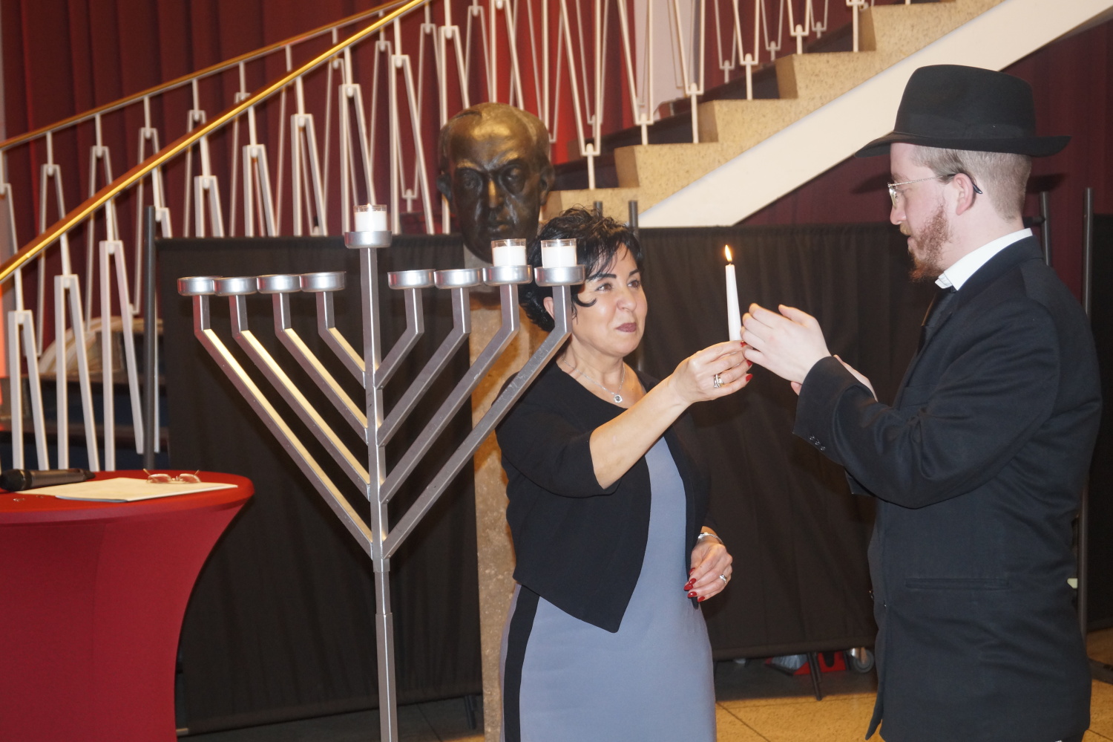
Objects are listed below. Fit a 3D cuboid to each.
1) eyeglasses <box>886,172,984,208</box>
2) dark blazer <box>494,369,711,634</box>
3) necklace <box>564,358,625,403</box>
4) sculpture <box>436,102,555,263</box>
[{"bbox_3d":[0.554,-0.262,2.705,0.130,0.038,0.136,-9,2,13],"label":"eyeglasses"},{"bbox_3d":[0.075,0.183,2.820,0.410,0.410,0.300,-5,5,-43],"label":"dark blazer"},{"bbox_3d":[0.065,0.002,2.850,0.120,0.090,0.115,-4,5,-40],"label":"necklace"},{"bbox_3d":[-0.125,-0.384,3.800,0.236,0.325,0.265,-1,4,3],"label":"sculpture"}]

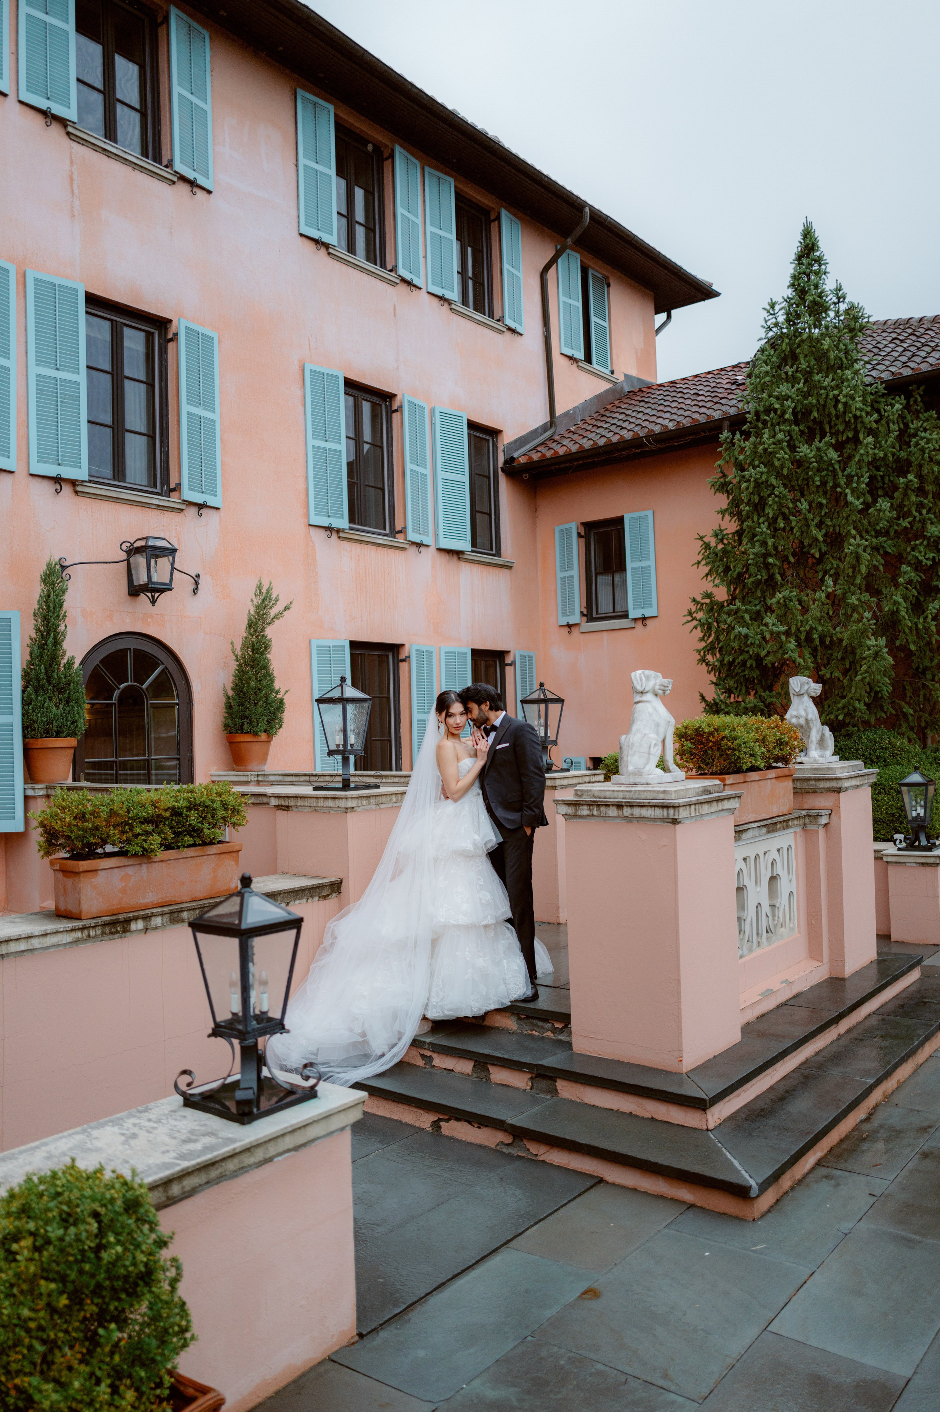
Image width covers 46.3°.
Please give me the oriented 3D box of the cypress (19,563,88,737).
[{"bbox_3d":[-3.527,-0.486,9.300,0.530,1.540,0.530,-2,-1,38],"label":"cypress"}]

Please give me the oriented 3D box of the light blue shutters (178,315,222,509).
[{"bbox_3d":[-2.535,-2.731,10.314,0.045,1.677,0.487,-2,-1,30],"label":"light blue shutters"}]

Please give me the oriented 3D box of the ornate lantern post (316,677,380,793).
[{"bbox_3d":[-0.813,0.179,7.190,0.320,0.745,0.320,-2,-1,38],"label":"ornate lantern post"}]

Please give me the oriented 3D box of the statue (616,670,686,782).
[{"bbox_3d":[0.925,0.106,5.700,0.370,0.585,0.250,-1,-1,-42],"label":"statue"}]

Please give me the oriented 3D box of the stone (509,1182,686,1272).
[{"bbox_3d":[0.529,2.065,4.317,0.425,0.040,0.690,-2,-1,38],"label":"stone"}]

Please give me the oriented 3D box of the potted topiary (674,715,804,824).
[{"bbox_3d":[1.573,0.359,6.457,0.420,0.600,1.250,-2,-1,37],"label":"potted topiary"}]

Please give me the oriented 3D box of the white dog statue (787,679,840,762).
[{"bbox_3d":[2.267,0.089,7.335,0.260,0.580,0.390,-2,-1,37],"label":"white dog statue"}]

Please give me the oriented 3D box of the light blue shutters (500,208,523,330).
[{"bbox_3d":[0.565,-5.741,14.549,0.045,1.524,0.467,-2,-1,31],"label":"light blue shutters"}]

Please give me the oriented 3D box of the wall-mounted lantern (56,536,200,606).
[{"bbox_3d":[-2.826,-1.164,9.648,0.400,0.610,1.460,-2,-1,37],"label":"wall-mounted lantern"}]

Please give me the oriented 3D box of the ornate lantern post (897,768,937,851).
[{"bbox_3d":[3.785,0.867,9.312,0.320,0.720,0.320,-2,-1,37],"label":"ornate lantern post"}]

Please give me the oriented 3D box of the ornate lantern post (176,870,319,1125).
[{"bbox_3d":[-0.708,0.892,3.499,0.330,0.720,0.330,-2,-1,37],"label":"ornate lantern post"}]

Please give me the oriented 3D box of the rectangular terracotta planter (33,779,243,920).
[{"bbox_3d":[-1.666,0.722,5.751,0.420,0.620,1.300,-2,-1,37],"label":"rectangular terracotta planter"}]

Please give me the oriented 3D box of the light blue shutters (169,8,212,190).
[{"bbox_3d":[-2.769,-6.039,10.951,0.050,1.630,0.520,-2,-1,31],"label":"light blue shutters"}]

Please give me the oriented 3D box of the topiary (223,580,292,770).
[{"bbox_3d":[-2.079,-0.302,10.750,0.600,1.870,0.620,-2,-1,0],"label":"topiary"}]

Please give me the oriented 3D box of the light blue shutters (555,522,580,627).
[{"bbox_3d":[1.309,-1.738,14.541,0.045,1.327,0.390,-1,-1,-41],"label":"light blue shutters"}]

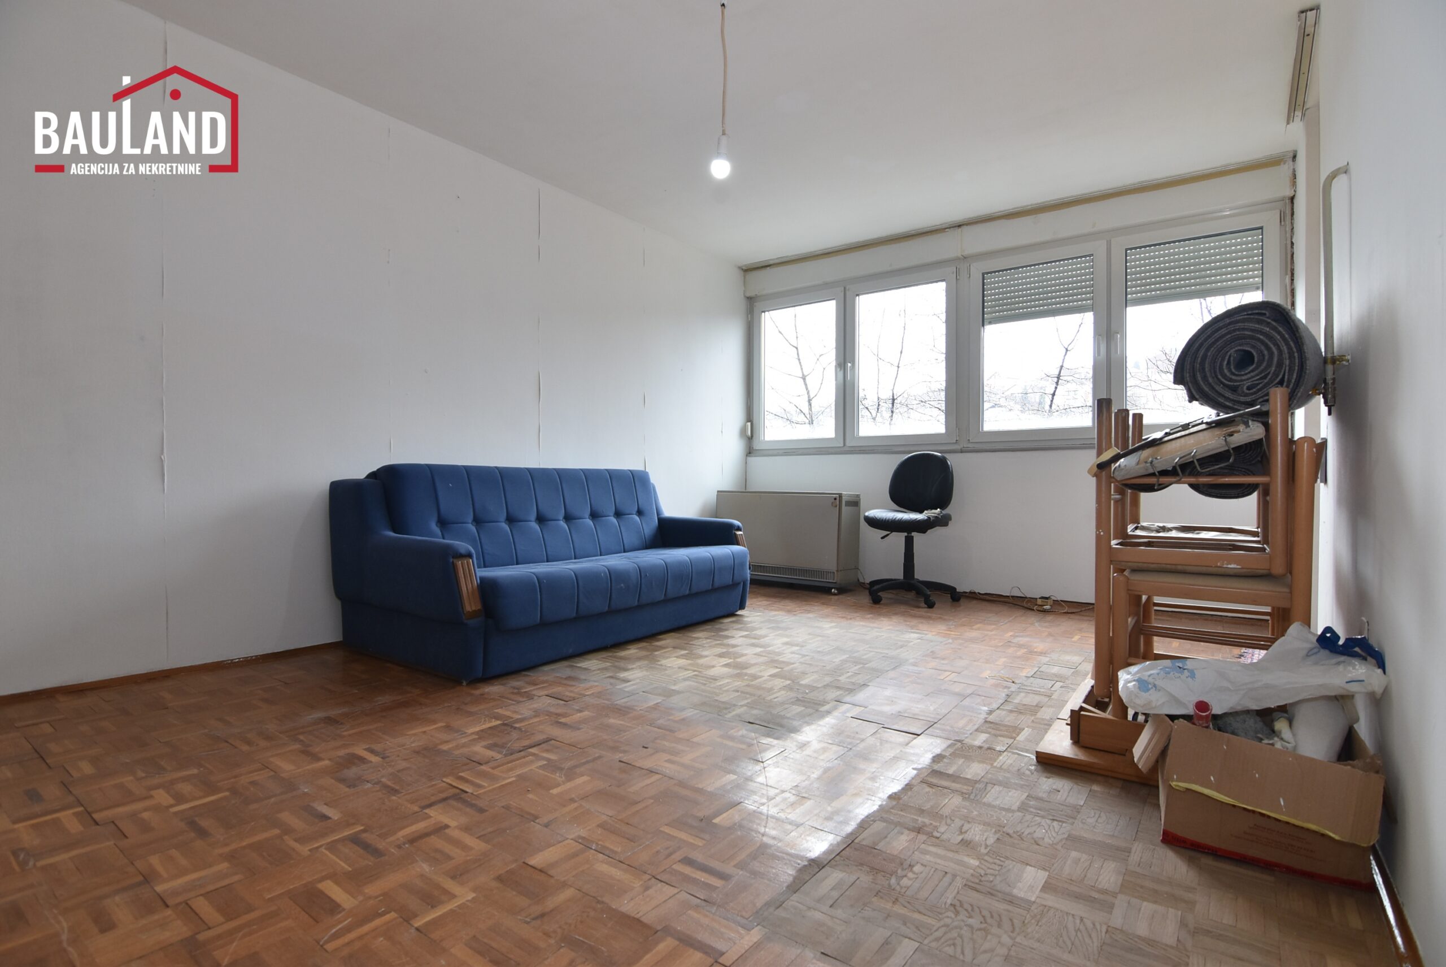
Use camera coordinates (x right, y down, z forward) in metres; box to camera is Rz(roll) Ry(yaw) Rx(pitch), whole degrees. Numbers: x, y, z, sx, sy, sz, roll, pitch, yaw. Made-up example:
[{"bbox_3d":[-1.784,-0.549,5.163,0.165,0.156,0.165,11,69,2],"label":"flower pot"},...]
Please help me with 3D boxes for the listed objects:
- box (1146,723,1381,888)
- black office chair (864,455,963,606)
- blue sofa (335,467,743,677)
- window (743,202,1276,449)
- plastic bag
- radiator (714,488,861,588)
[{"bbox_3d":[1.135,0.650,1.412,0.380,0.250,0.265,0,0,28],"label":"box"},{"bbox_3d":[1.264,0.292,4.328,0.620,0.990,0.600,0,0,-33],"label":"black office chair"},{"bbox_3d":[-0.823,0.348,3.469,0.964,0.857,1.928,0,0,37],"label":"blue sofa"},{"bbox_3d":[1.740,-0.954,4.648,3.528,1.344,0.100,0,0,32],"label":"window"},{"bbox_3d":[1.145,0.400,1.417,0.450,0.180,0.210,0,0,30],"label":"plastic bag"},{"bbox_3d":[0.491,0.432,5.001,1.060,0.710,0.340,0,0,35],"label":"radiator"}]

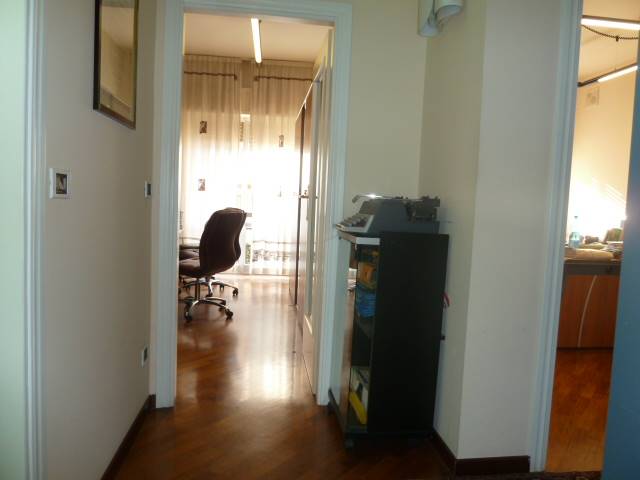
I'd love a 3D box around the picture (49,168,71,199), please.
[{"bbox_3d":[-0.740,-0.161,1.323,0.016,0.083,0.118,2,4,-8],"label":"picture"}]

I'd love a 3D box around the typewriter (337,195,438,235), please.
[{"bbox_3d":[0.334,-0.122,2.350,0.430,0.200,0.410,2,4,-8],"label":"typewriter"}]

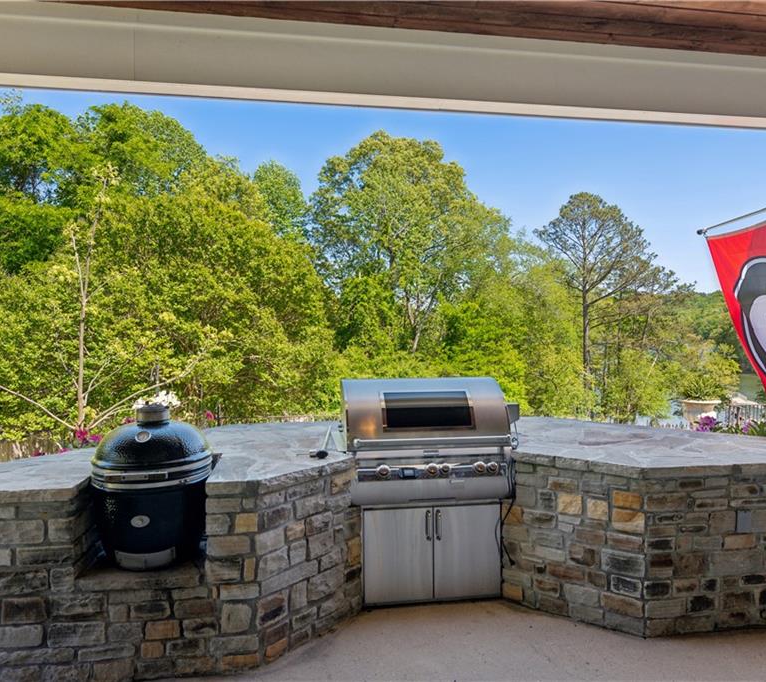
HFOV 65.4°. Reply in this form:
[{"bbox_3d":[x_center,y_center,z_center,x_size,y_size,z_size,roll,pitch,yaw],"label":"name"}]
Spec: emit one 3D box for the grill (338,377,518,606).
[{"bbox_3d":[0.275,0.854,3.538,0.987,1.273,0.711,0,1,-9],"label":"grill"}]

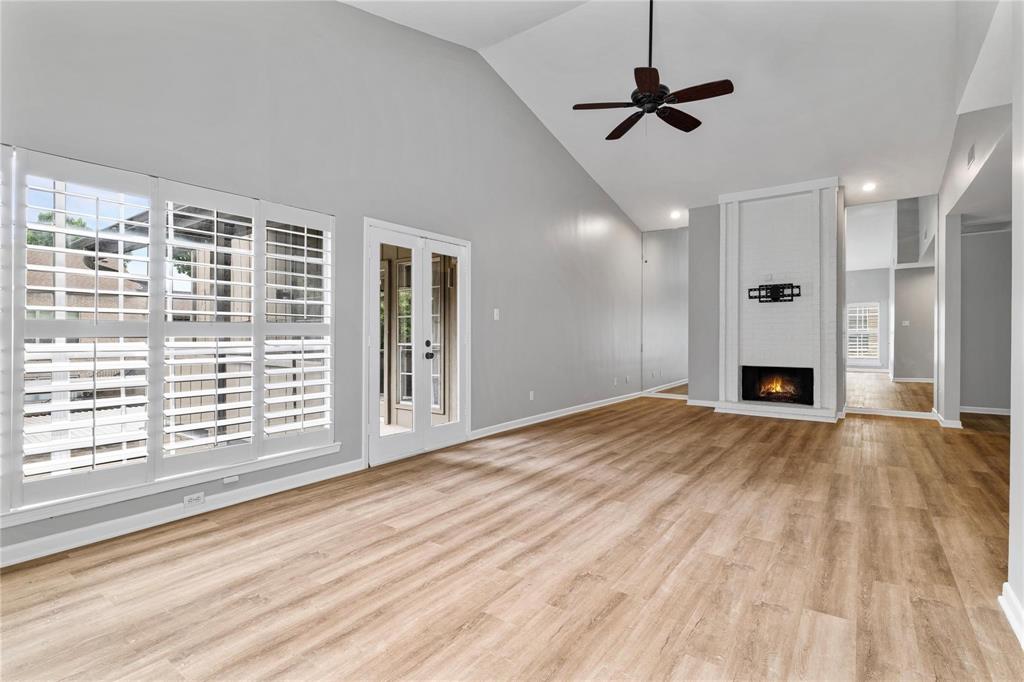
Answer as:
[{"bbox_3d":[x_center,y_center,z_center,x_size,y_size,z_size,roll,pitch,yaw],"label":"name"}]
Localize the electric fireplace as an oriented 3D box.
[{"bbox_3d":[3.793,0.623,6.503,0.874,0.502,0.220,1,1,35],"label":"electric fireplace"}]

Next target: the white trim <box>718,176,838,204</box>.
[{"bbox_3d":[3.655,-2.064,6.311,1.420,0.136,0.090,1,1,35],"label":"white trim"}]

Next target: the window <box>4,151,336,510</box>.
[{"bbox_3d":[-1.895,-0.068,2.837,0.100,1.750,1.698,1,1,38],"label":"window"}]

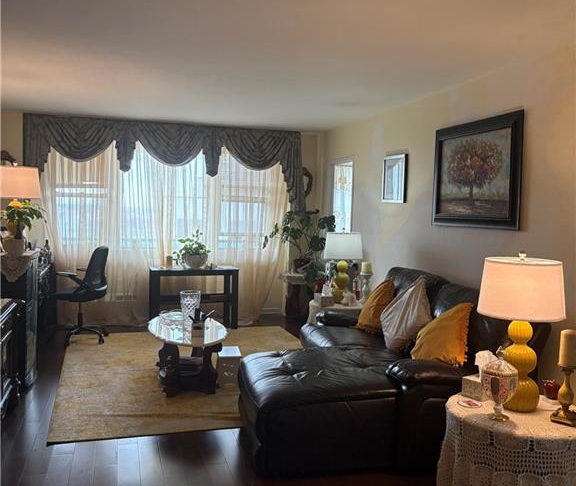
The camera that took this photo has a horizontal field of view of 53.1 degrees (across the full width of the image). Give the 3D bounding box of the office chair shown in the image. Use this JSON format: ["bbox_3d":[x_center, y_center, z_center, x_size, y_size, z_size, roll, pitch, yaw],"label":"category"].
[{"bbox_3d":[-2.206,0.543,6.162,0.586,1.000,0.606,2,4,4],"label":"office chair"}]

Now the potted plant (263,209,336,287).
[{"bbox_3d":[0.140,0.066,7.363,0.901,0.986,0.686,1,4,-16],"label":"potted plant"}]

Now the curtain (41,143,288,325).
[{"bbox_3d":[-1.428,-0.171,7.053,3.047,2.358,0.242,1,4,-16],"label":"curtain"}]

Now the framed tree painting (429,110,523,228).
[{"bbox_3d":[1.476,-0.549,4.630,0.051,0.842,1.183,1,4,-16],"label":"framed tree painting"}]

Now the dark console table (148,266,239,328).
[{"bbox_3d":[-1.155,0.658,7.036,1.037,0.722,0.424,1,4,-16],"label":"dark console table"}]

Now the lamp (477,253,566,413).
[{"bbox_3d":[1.098,0.410,2.667,0.414,0.716,0.414,1,4,-16],"label":"lamp"}]

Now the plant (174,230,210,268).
[{"bbox_3d":[-1.162,0.071,6.967,0.456,0.458,0.404,1,4,-16],"label":"plant"}]

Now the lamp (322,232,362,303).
[{"bbox_3d":[0.537,0.223,5.670,0.389,0.691,0.389,1,4,-16],"label":"lamp"}]

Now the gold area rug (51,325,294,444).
[{"bbox_3d":[-0.791,1.130,5.311,2.398,0.012,3.071,1,4,-16],"label":"gold area rug"}]

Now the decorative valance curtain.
[{"bbox_3d":[-1.407,-0.937,6.958,3.253,0.978,0.252,1,4,-16],"label":"decorative valance curtain"}]

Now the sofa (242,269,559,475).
[{"bbox_3d":[0.490,0.759,4.116,1.847,0.969,1.868,1,4,-16],"label":"sofa"}]

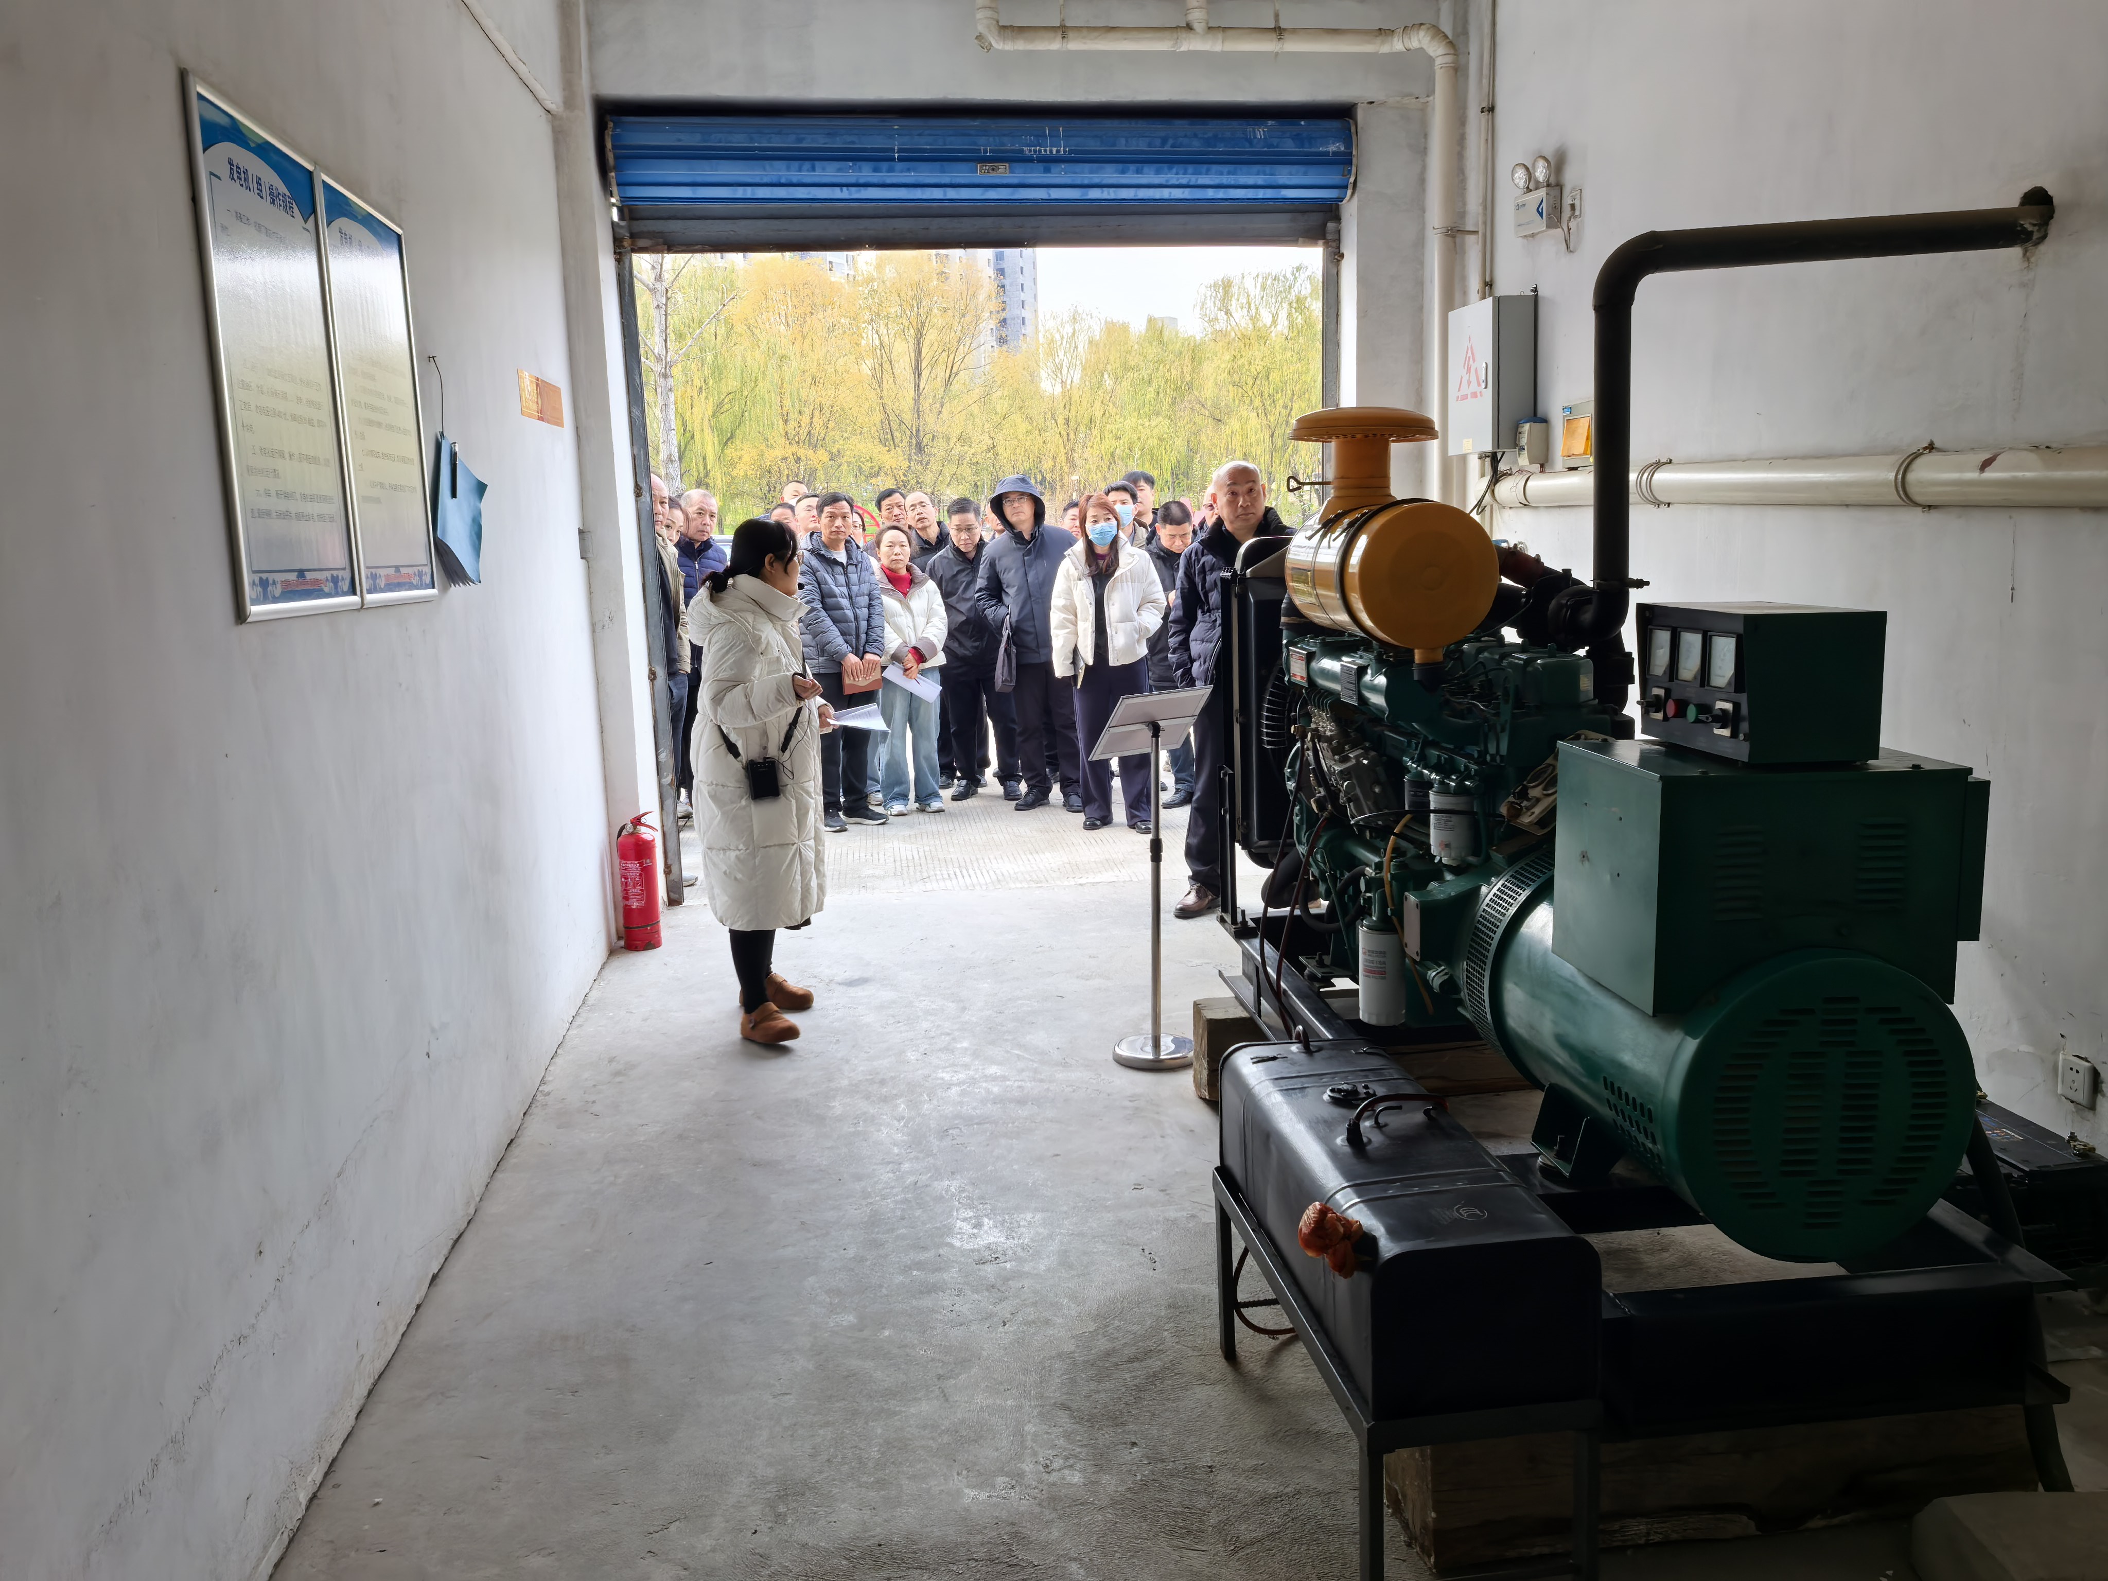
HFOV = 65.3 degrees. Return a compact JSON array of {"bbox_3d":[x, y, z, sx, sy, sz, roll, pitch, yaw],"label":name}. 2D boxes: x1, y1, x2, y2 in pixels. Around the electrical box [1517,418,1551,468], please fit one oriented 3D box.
[{"bbox_3d":[1.689,-1.226,5.788,0.071,0.159,0.100,-3,9,-7],"label":"electrical box"}]

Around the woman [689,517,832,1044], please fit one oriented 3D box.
[{"bbox_3d":[-0.919,-0.055,5.163,0.450,1.600,0.500,-4,9,-13],"label":"woman"}]

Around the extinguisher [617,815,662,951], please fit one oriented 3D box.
[{"bbox_3d":[-1.581,0.348,6.269,0.150,0.510,0.145,1,9,19],"label":"extinguisher"}]

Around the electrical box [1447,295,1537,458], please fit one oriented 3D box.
[{"bbox_3d":[1.601,-1.506,6.024,0.159,0.526,0.427,-3,9,-7],"label":"electrical box"}]

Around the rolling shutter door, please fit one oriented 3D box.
[{"bbox_3d":[-0.265,-2.461,6.621,3.000,0.470,0.360,-3,9,-7],"label":"rolling shutter door"}]

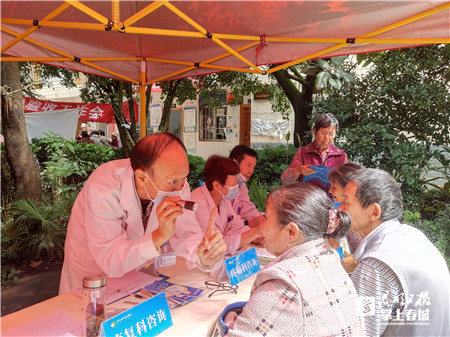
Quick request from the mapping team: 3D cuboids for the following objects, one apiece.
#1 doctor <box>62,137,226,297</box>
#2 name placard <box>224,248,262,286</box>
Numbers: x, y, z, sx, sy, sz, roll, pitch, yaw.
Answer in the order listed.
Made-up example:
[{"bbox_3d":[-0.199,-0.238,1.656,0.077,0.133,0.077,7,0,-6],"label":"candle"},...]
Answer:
[{"bbox_3d":[-0.260,0.560,1.380,0.660,1.310,0.560,1,2,35],"label":"doctor"},{"bbox_3d":[0.066,0.397,1.610,0.064,0.095,0.255,1,2,30],"label":"name placard"}]

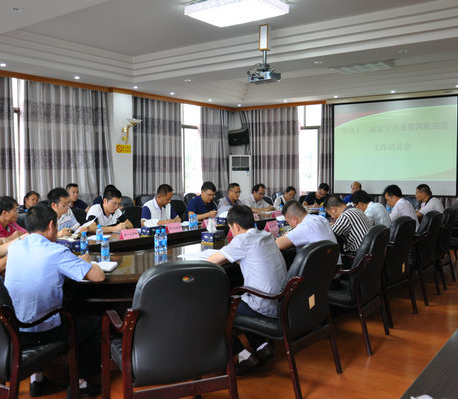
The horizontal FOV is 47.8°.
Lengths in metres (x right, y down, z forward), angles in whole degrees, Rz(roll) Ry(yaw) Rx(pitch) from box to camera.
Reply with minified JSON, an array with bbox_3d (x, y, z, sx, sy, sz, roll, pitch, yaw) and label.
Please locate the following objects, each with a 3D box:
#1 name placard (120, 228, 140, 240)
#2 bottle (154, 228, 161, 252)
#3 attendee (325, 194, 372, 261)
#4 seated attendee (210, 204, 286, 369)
[{"bbox_3d":[-1.069,0.373,5.584,0.085,0.100,0.210,2,4,36],"label":"name placard"},{"bbox_3d":[-0.625,0.357,4.532,0.064,0.195,0.064,0,3,0],"label":"bottle"},{"bbox_3d":[1.244,0.564,5.634,0.780,1.170,0.550,3,4,37],"label":"attendee"},{"bbox_3d":[0.146,0.674,3.996,0.790,1.280,0.530,2,4,35],"label":"seated attendee"}]

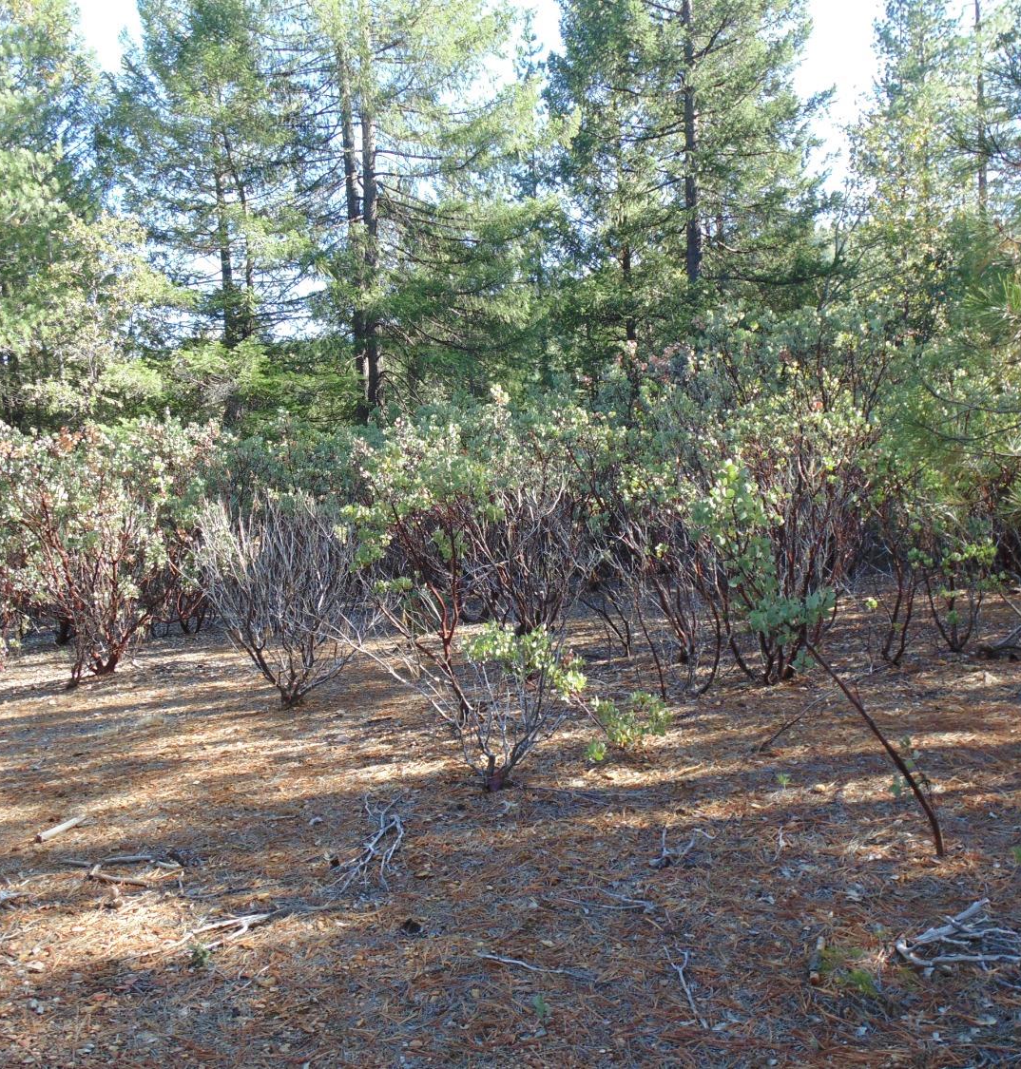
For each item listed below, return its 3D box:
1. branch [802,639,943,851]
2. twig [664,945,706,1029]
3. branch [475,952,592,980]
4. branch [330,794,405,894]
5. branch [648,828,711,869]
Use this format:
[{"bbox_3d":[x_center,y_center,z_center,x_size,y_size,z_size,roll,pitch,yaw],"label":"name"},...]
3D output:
[{"bbox_3d":[1.478,0.895,4.668,0.570,0.860,0.250,-2,1,0],"label":"branch"},{"bbox_3d":[0.544,1.374,3.434,0.110,0.040,0.540,-2,1,0],"label":"twig"},{"bbox_3d":[0.075,1.393,3.617,0.430,0.030,0.060,-1,2,33],"label":"branch"},{"bbox_3d":[-0.614,1.335,4.859,0.300,0.140,0.900,-2,1,7],"label":"branch"},{"bbox_3d":[0.715,1.306,4.690,0.260,0.100,0.260,-2,1,0],"label":"branch"}]

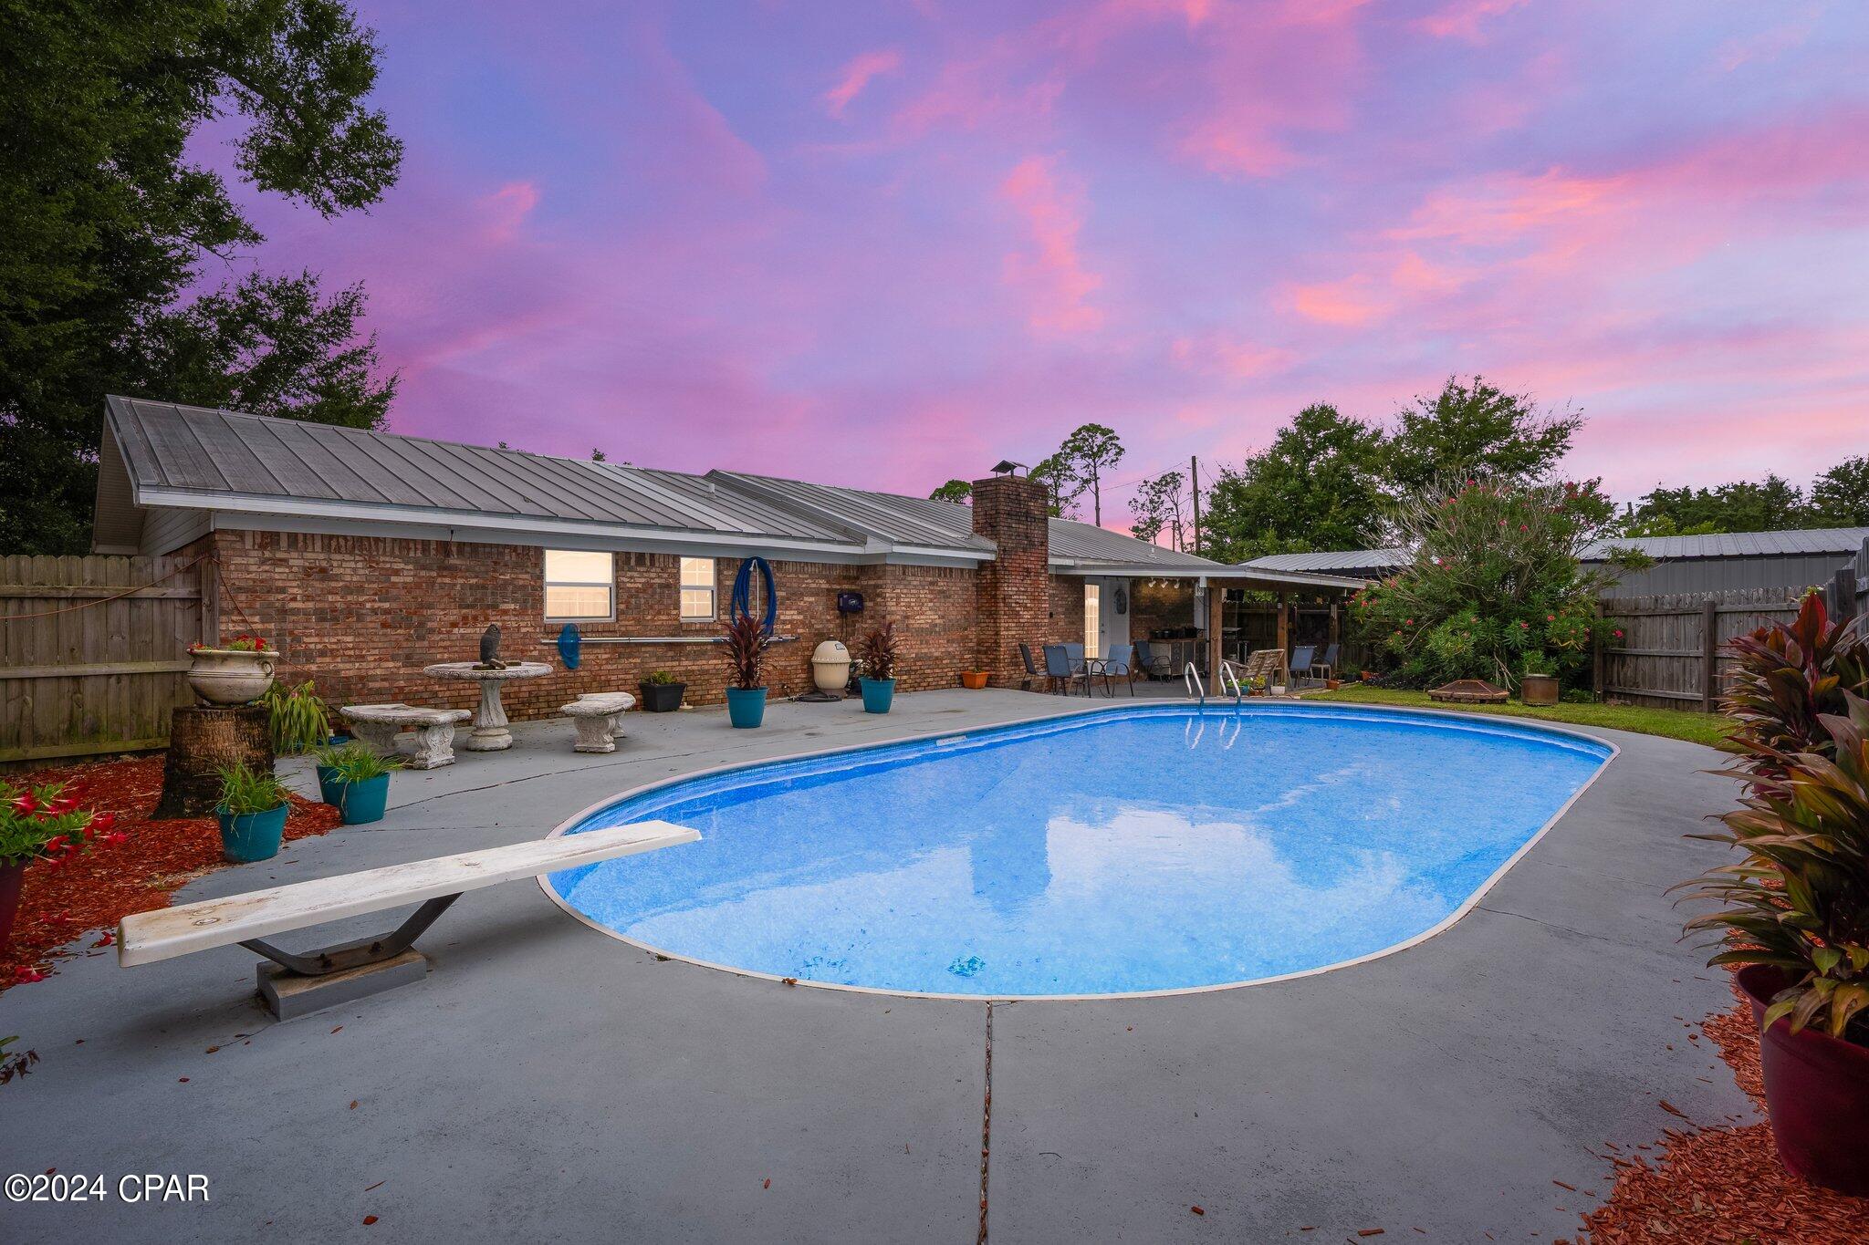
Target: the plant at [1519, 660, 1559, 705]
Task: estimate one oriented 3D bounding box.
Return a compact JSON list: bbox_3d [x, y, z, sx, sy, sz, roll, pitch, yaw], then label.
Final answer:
[{"bbox_3d":[8.974,0.890,12.300,0.480,0.690,0.480,0,0,0],"label":"plant"}]

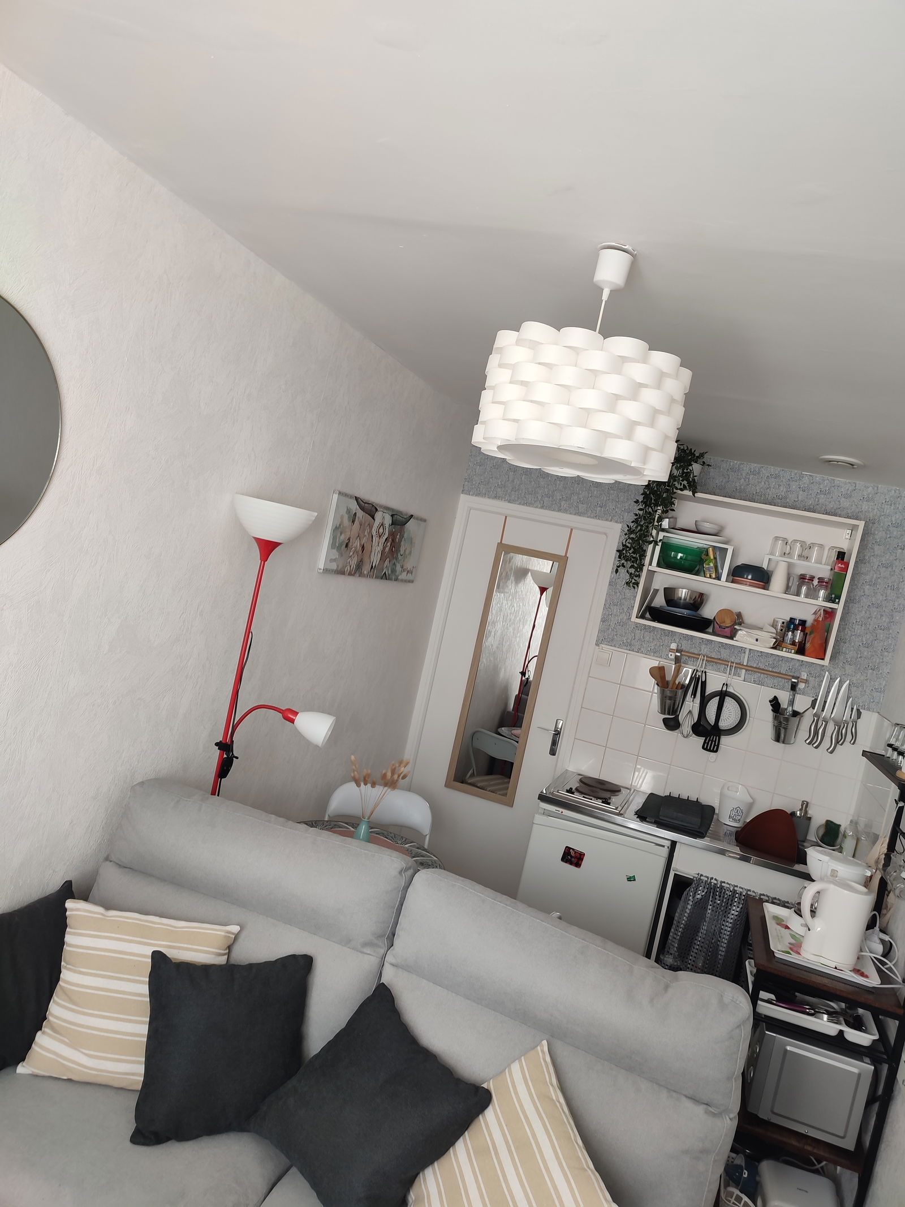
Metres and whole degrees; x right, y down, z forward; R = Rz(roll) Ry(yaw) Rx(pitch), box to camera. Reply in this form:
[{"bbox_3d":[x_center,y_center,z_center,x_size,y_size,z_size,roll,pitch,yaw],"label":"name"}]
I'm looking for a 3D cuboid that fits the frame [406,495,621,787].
[{"bbox_3d":[0.197,0.560,4.192,0.790,2.060,0.090,13,4,18],"label":"frame"}]

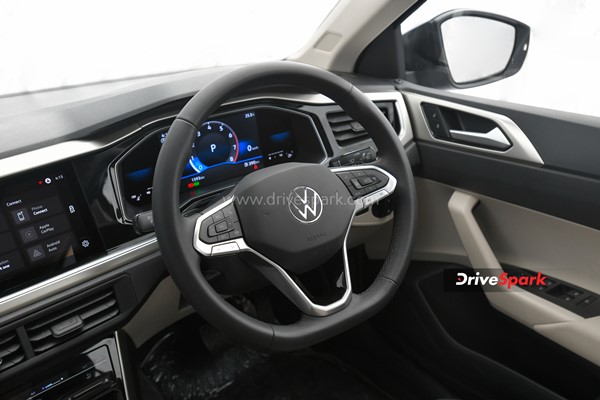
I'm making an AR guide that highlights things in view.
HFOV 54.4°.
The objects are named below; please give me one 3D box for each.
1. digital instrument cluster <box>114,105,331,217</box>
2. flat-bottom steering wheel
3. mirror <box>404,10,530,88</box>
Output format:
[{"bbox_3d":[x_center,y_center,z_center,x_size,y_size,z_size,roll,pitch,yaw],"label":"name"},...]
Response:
[{"bbox_3d":[-0.112,-0.065,0.857,0.325,0.108,0.040,-18,3,-33],"label":"digital instrument cluster"},{"bbox_3d":[-0.016,0.002,0.745,0.370,0.352,0.095,-18,2,-33],"label":"flat-bottom steering wheel"},{"bbox_3d":[0.323,-0.288,1.110,0.225,0.148,0.115,-11,26,-21],"label":"mirror"}]

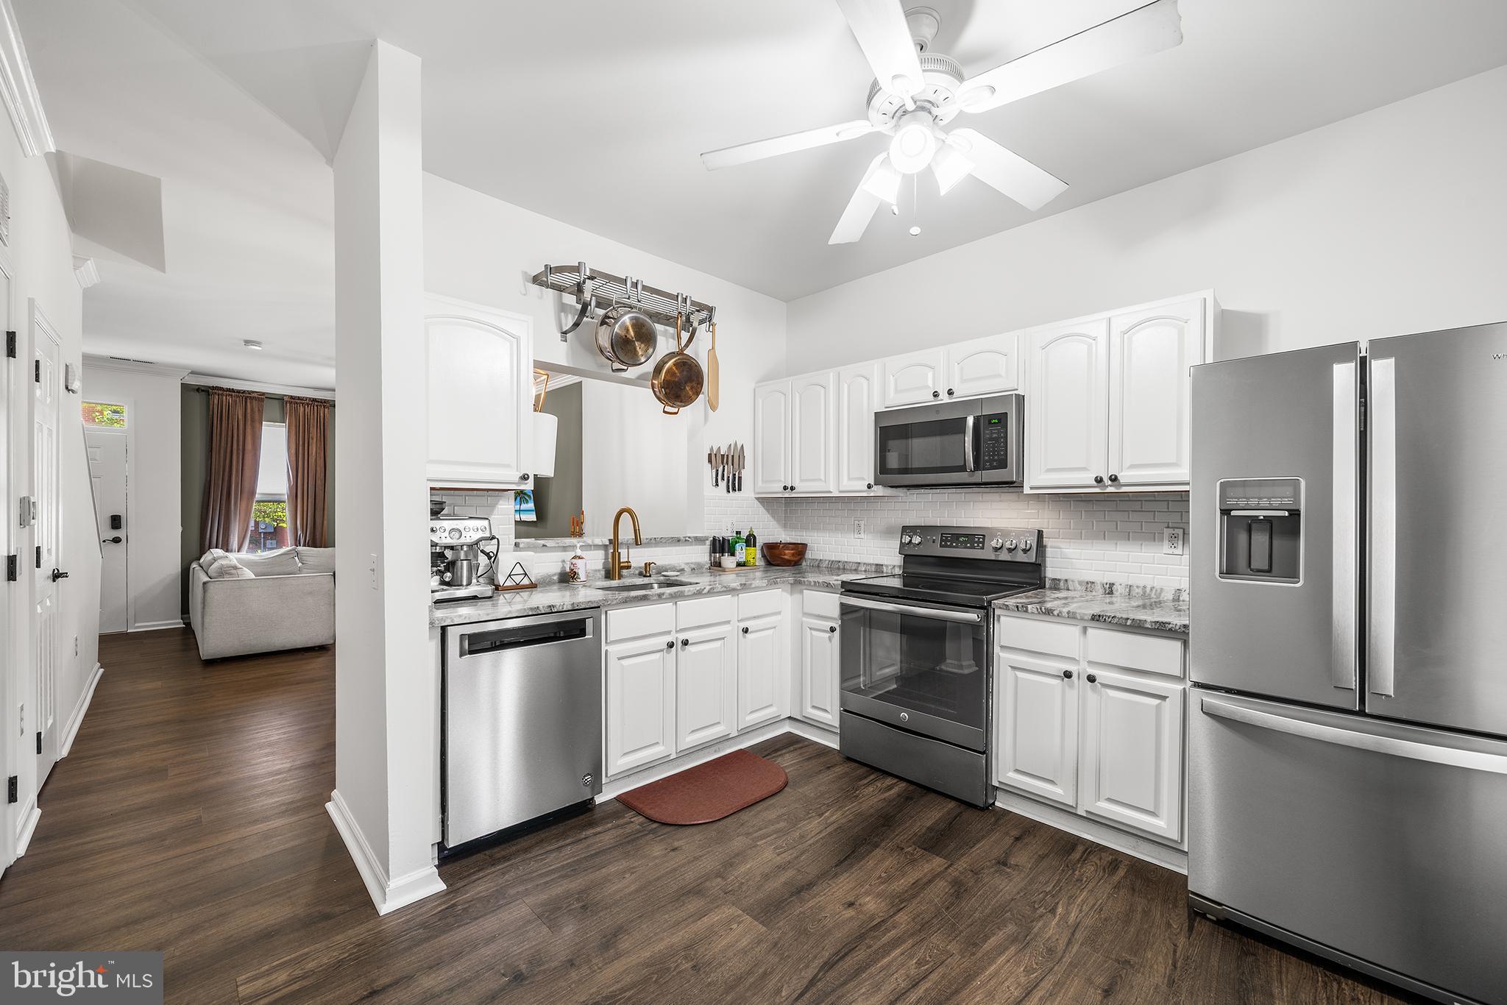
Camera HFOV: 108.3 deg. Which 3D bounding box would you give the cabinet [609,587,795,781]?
[{"bbox_3d":[-0.420,0.855,2.980,1.160,0.780,0.600,0,0,-42],"label":"cabinet"}]

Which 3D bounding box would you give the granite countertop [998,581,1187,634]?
[{"bbox_3d":[1.500,0.433,2.370,0.690,0.085,0.645,0,0,44],"label":"granite countertop"}]

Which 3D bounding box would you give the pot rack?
[{"bbox_3d":[-0.637,-0.980,2.885,0.940,0.310,0.310,0,0,-42],"label":"pot rack"}]

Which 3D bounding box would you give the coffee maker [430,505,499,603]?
[{"bbox_3d":[-1.370,0.214,2.410,0.320,0.410,0.340,0,0,-42],"label":"coffee maker"}]

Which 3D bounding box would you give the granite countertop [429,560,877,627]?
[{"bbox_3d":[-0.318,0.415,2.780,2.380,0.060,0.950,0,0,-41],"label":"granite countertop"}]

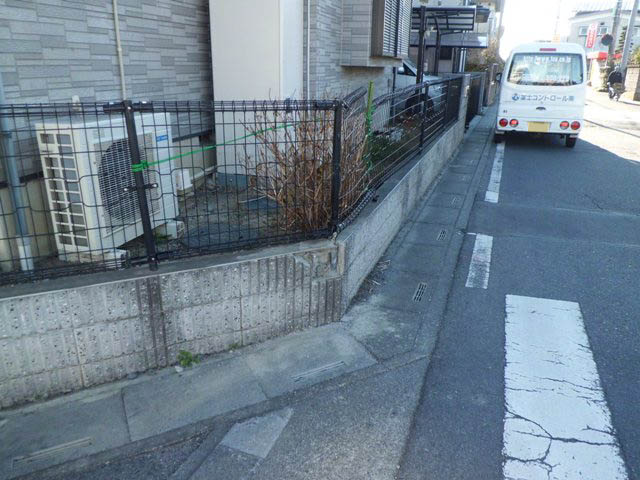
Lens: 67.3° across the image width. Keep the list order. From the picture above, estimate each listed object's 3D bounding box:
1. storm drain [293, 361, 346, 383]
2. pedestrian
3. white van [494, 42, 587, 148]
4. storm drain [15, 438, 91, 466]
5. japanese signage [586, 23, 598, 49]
[{"bbox_3d":[-0.002,0.668,2.417,0.290,0.025,0.045,-11,23,-20],"label":"storm drain"},{"bbox_3d":[13.030,-6.900,21.200,0.600,1.520,0.420,9,22,22],"label":"pedestrian"},{"bbox_3d":[4.350,-2.969,9.537,1.475,1.830,3.395,8,22,19],"label":"white van"},{"bbox_3d":[-1.104,0.887,1.992,0.295,0.025,0.046,-11,23,-20],"label":"storm drain"},{"bbox_3d":[19.840,-14.890,35.000,0.580,1.750,0.050,9,22,23],"label":"japanese signage"}]

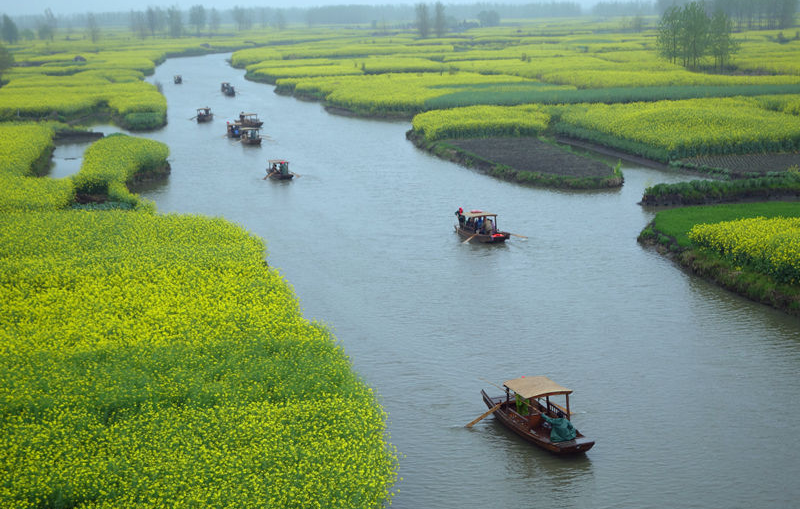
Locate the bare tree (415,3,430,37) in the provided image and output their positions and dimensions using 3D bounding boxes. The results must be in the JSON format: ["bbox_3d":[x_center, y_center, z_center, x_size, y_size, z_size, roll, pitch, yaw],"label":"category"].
[{"bbox_3d":[10.525,-109.574,654.693,6.090,16.880,6.090,-1,10,0],"label":"bare tree"}]

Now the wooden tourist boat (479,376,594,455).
[{"bbox_3d":[4.979,5.612,50.733,1.780,1.860,6.900,-5,11,-21],"label":"wooden tourist boat"}]

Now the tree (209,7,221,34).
[{"bbox_3d":[-112.137,-140.660,846.079,7.270,16.350,7.270,-1,10,0],"label":"tree"}]

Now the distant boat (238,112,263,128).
[{"bbox_3d":[-20.072,-17.895,186.912,1.780,1.860,6.800,-6,11,-28],"label":"distant boat"}]

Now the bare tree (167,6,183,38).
[{"bbox_3d":[-122.336,-125.845,759.299,7.880,17.670,7.880,-1,10,0],"label":"bare tree"}]

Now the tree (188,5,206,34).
[{"bbox_3d":[-114.387,-132.025,790.596,9.060,18.680,9.060,-1,10,0],"label":"tree"}]

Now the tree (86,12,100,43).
[{"bbox_3d":[-149.785,-110.786,683.978,6.120,15.180,6.120,-1,10,0],"label":"tree"}]

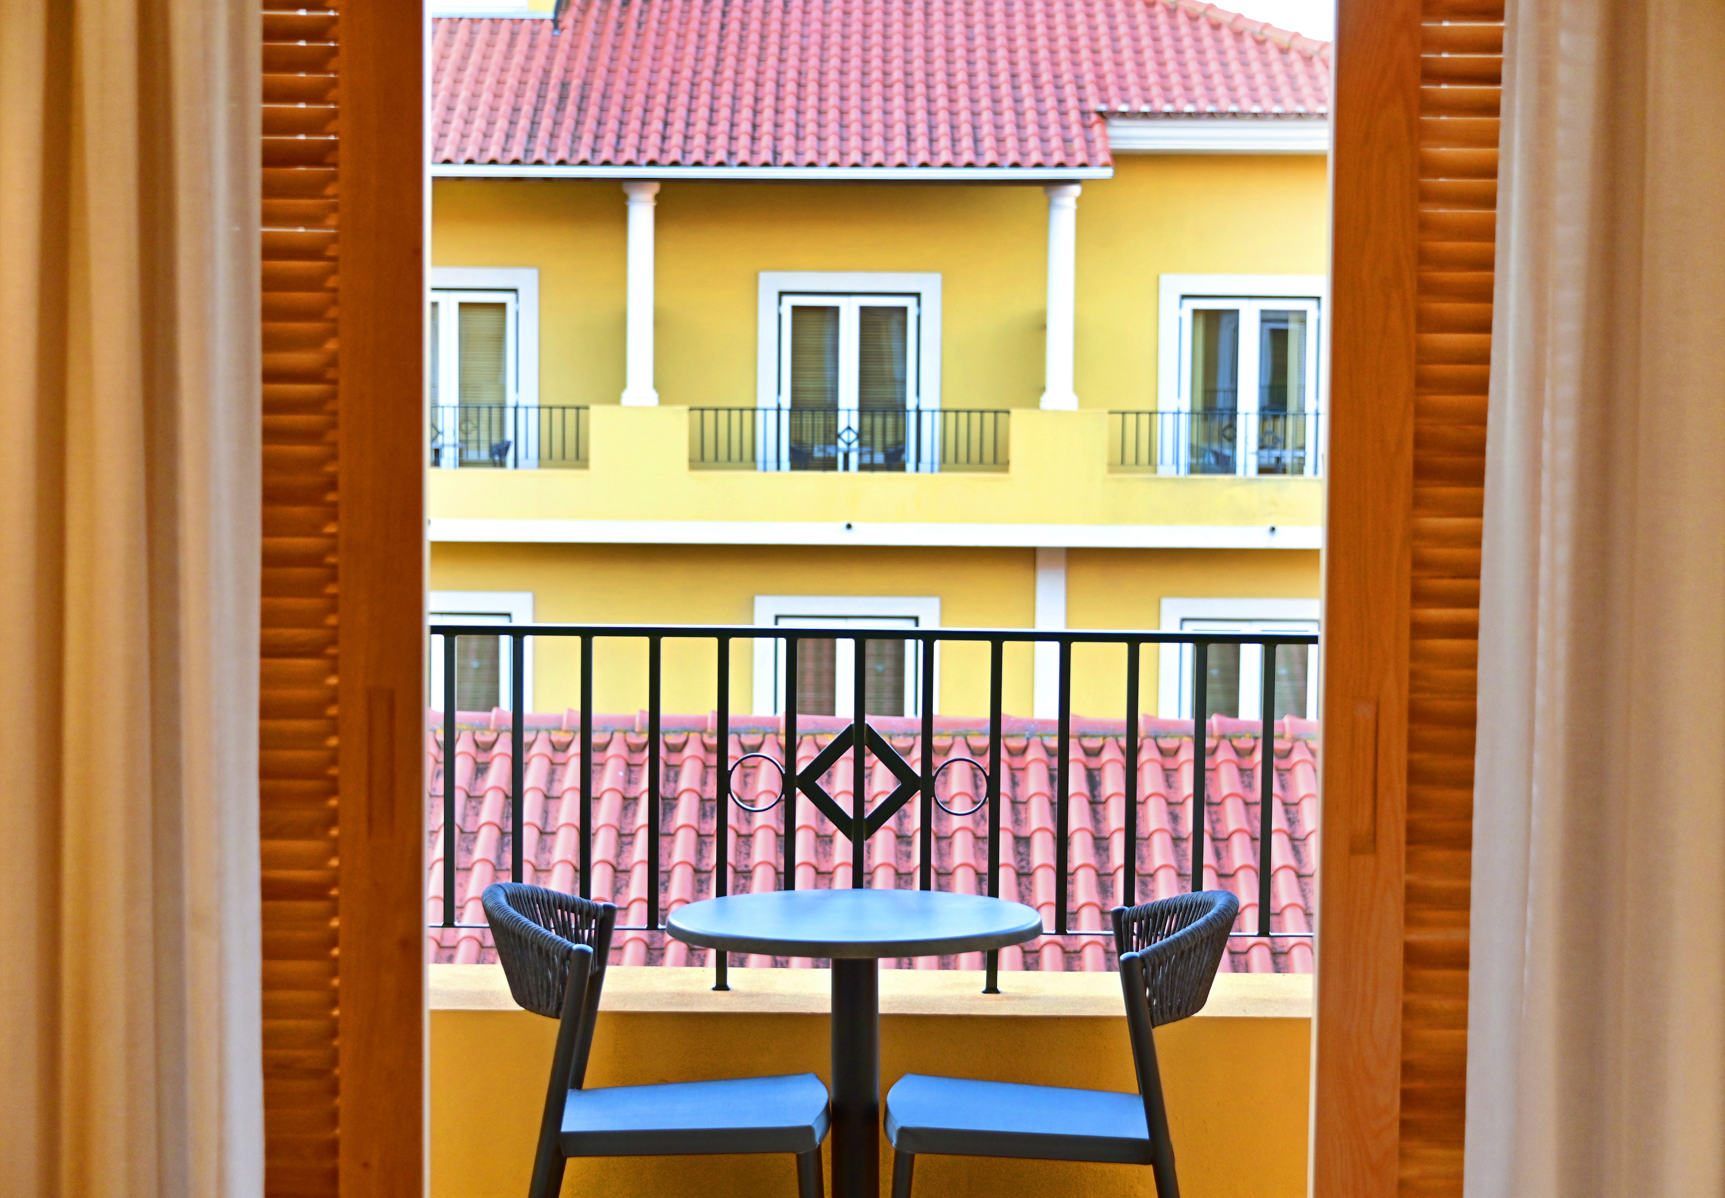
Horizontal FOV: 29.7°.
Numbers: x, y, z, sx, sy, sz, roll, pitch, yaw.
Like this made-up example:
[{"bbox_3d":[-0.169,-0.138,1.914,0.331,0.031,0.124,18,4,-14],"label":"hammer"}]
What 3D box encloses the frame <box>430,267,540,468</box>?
[{"bbox_3d":[-4.217,-2.090,33.043,1.865,2.545,0.150,1,3,2],"label":"frame"}]

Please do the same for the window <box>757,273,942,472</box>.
[{"bbox_3d":[-0.128,-2.035,32.896,1.859,2.526,0.150,1,3,2],"label":"window"}]

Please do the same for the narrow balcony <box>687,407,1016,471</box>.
[{"bbox_3d":[-0.128,-1.531,31.300,3.086,0.609,0.060,1,3,2],"label":"narrow balcony"}]

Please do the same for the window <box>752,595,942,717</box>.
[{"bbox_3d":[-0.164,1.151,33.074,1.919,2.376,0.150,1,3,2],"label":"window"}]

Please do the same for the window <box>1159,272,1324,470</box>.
[{"bbox_3d":[3.891,-1.994,32.751,1.815,2.536,0.150,1,3,2],"label":"window"}]

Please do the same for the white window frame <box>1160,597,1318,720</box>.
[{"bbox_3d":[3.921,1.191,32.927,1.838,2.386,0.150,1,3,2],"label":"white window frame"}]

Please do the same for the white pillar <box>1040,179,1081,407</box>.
[{"bbox_3d":[1.903,-2.895,31.200,0.360,2.166,0.370,1,3,2],"label":"white pillar"}]

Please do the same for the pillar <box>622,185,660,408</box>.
[{"bbox_3d":[-2.134,-2.939,31.346,0.368,2.156,0.370,1,3,2],"label":"pillar"}]

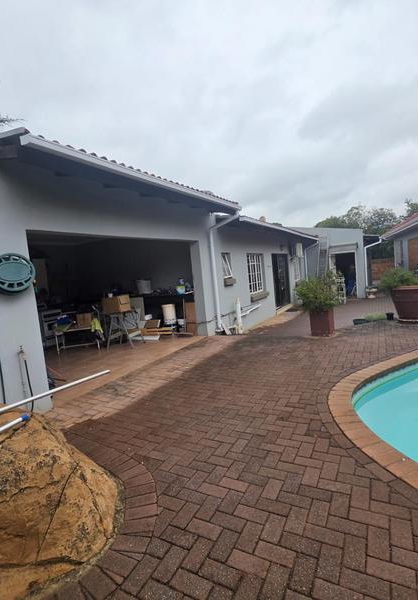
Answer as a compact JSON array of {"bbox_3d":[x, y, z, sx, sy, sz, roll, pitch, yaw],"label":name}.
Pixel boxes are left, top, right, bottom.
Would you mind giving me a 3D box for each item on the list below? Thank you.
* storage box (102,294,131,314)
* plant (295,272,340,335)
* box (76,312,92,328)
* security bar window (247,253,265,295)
[{"bbox_3d":[-2.017,0.121,6.589,0.400,0.360,0.440,-4,5,13],"label":"storage box"},{"bbox_3d":[2.198,0.091,6.079,0.800,1.270,0.780,-3,5,20],"label":"plant"},{"bbox_3d":[-2.838,0.477,6.835,0.310,0.340,0.300,-7,5,-15],"label":"box"},{"bbox_3d":[1.554,-0.888,9.859,0.120,1.240,1.330,-2,6,30],"label":"security bar window"}]

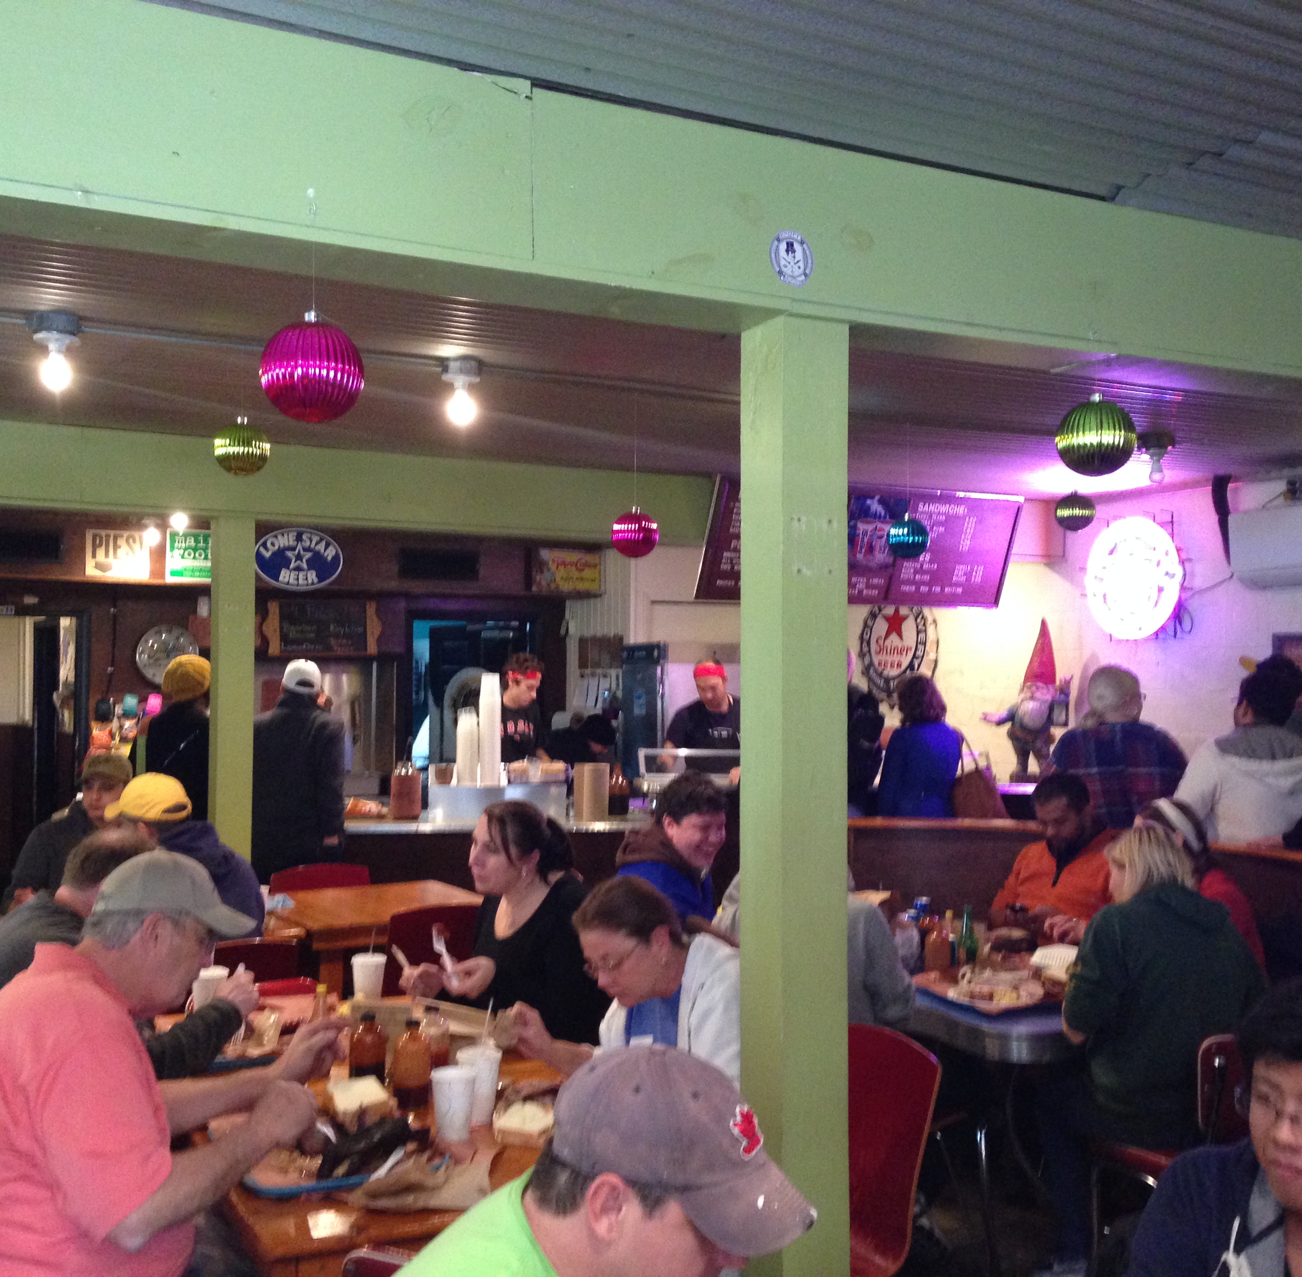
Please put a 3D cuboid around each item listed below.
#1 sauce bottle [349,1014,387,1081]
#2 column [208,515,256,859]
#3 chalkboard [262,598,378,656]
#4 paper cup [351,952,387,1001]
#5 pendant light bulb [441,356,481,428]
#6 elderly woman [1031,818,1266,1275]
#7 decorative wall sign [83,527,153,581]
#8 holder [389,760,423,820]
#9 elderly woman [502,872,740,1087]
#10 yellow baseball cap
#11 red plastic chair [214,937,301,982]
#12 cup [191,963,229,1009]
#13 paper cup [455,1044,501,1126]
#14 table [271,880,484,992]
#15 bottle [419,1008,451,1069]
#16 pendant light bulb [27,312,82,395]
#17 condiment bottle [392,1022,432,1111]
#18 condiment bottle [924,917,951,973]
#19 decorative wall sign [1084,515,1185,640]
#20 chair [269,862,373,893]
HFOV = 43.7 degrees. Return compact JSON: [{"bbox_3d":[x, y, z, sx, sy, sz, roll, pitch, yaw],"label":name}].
[{"bbox_3d":[-0.582,0.865,3.355,0.077,0.168,0.077,1,-2,-29],"label":"sauce bottle"},{"bbox_3d":[-1.639,0.680,6.327,0.143,2.306,0.143,1,-2,-29],"label":"column"},{"bbox_3d":[-1.839,-0.059,9.050,0.680,0.300,0.030,1,-2,-29],"label":"chalkboard"},{"bbox_3d":[-0.770,0.931,4.430,0.095,0.145,0.095,0,-2,0],"label":"paper cup"},{"bbox_3d":[-0.526,-0.684,4.486,0.110,0.180,0.110,0,-2,0],"label":"pendant light bulb"},{"bbox_3d":[1.338,1.141,4.359,0.480,1.270,0.720,1,-2,-32],"label":"elderly woman"},{"bbox_3d":[-2.922,-0.461,8.900,0.337,0.270,0.020,1,-2,-27],"label":"decorative wall sign"},{"bbox_3d":[-1.003,0.619,6.650,0.130,0.245,0.130,0,-2,0],"label":"holder"},{"bbox_3d":[-0.057,1.084,3.245,0.750,1.230,0.520,2,-2,-35],"label":"elderly woman"},{"bbox_3d":[-1.472,0.467,4.750,0.265,0.148,0.180,-1,-2,35],"label":"yellow baseball cap"},{"bbox_3d":[-1.455,1.385,5.352,0.450,0.830,0.520,1,-2,-33],"label":"red plastic chair"},{"bbox_3d":[-1.124,0.918,4.150,0.092,0.155,0.092,0,-2,0],"label":"cup"},{"bbox_3d":[-0.332,0.874,3.173,0.090,0.142,0.090,0,-2,0],"label":"paper cup"},{"bbox_3d":[-1.105,1.428,6.481,0.950,0.750,1.220,1,-2,-29],"label":"table"},{"bbox_3d":[-0.480,0.912,3.580,0.073,0.187,0.073,1,-2,-28],"label":"bottle"},{"bbox_3d":[-1.466,-0.706,3.996,0.115,0.180,0.115,1,-2,-29],"label":"pendant light bulb"},{"bbox_3d":[-0.496,0.889,3.380,0.077,0.185,0.077,0,-2,0],"label":"condiment bottle"},{"bbox_3d":[0.875,0.937,4.950,0.079,0.180,0.079,0,-2,0],"label":"condiment bottle"},{"bbox_3d":[2.294,-0.290,7.700,0.100,0.580,0.580,1,-2,-28],"label":"decorative wall sign"},{"bbox_3d":[-1.391,1.447,7.143,0.460,0.830,0.520,1,-2,-29],"label":"chair"}]

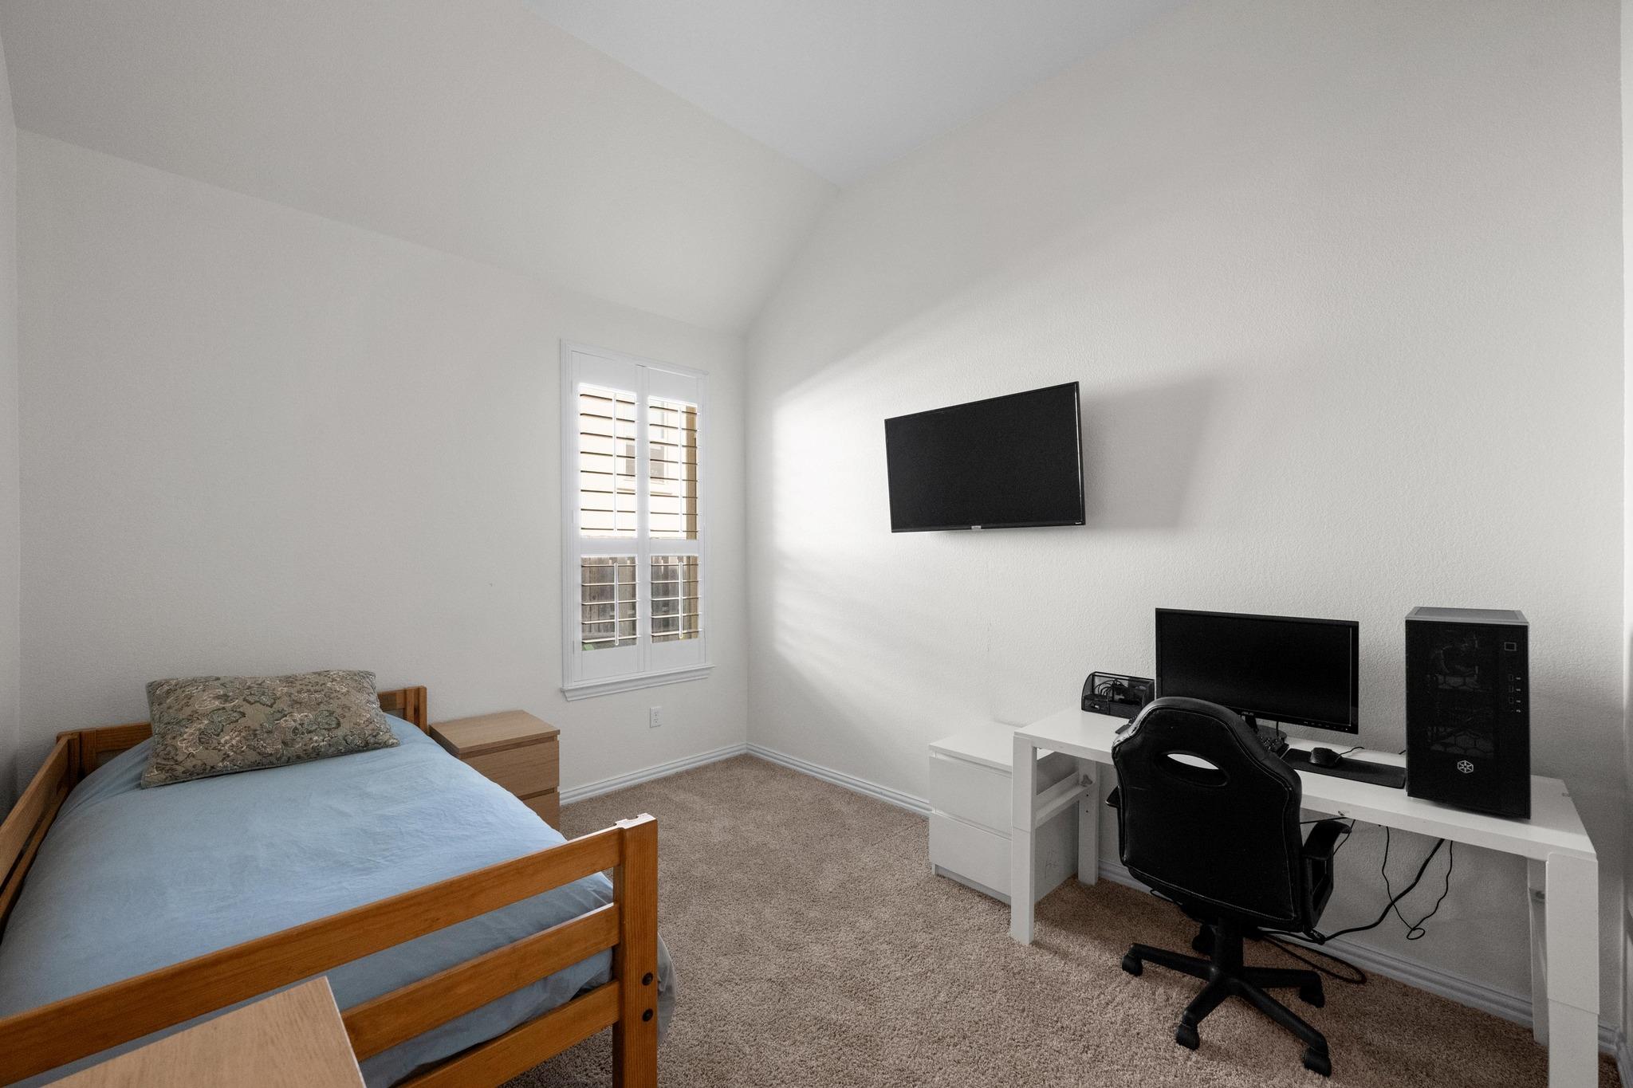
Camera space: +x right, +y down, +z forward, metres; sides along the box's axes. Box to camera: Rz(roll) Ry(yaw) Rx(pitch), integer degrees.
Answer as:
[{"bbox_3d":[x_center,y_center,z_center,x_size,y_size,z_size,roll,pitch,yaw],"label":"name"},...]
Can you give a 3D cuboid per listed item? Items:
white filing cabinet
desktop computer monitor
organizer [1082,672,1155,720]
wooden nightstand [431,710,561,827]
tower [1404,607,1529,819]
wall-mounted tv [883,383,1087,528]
[{"bbox_3d":[0.777,1.095,2.619,0.480,0.550,0.400,0,0,-44],"label":"white filing cabinet"},{"bbox_3d":[1.425,0.437,2.092,0.200,0.412,0.556,0,0,-44],"label":"desktop computer monitor"},{"bbox_3d":[1.155,0.580,2.425,0.135,0.132,0.215,0,0,-44],"label":"organizer"},{"bbox_3d":[-1.441,1.099,2.848,0.400,0.550,0.480,0,0,-43],"label":"wooden nightstand"},{"bbox_3d":[1.693,0.412,1.655,0.380,0.460,0.206,0,0,-44],"label":"tower"},{"bbox_3d":[0.722,-0.344,2.836,0.075,0.557,0.966,-6,4,-45],"label":"wall-mounted tv"}]

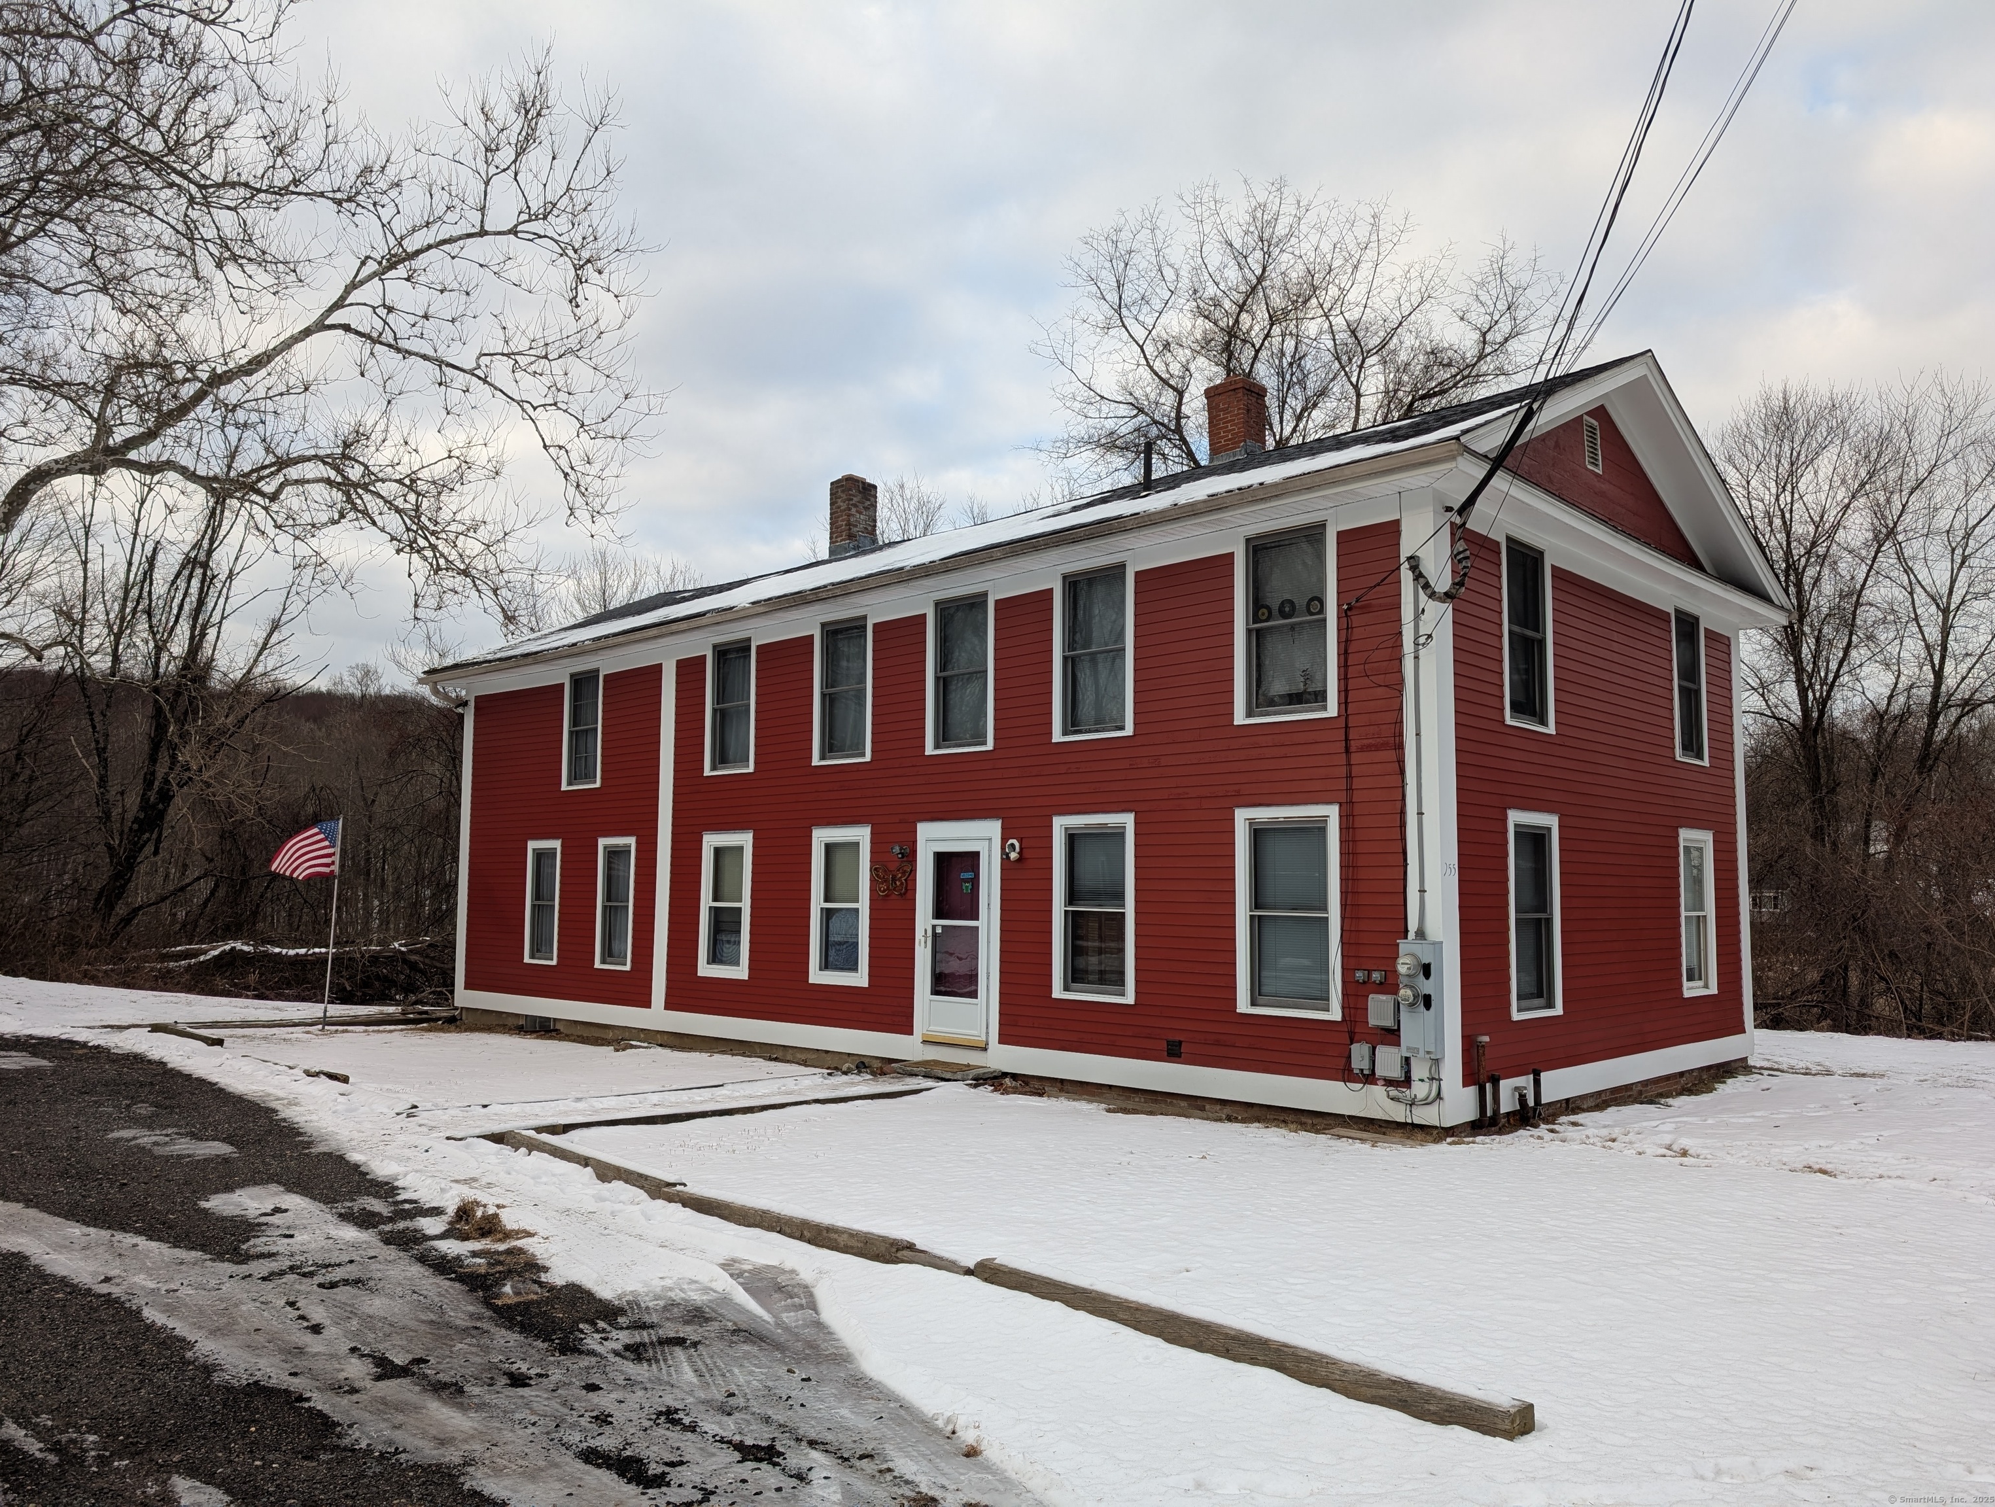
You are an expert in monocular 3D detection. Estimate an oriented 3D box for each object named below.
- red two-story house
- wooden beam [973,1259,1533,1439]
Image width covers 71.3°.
[{"bbox_3d":[0.111,0.084,19.189,17.383,7.620,8.633,-5,-8,44],"label":"red two-story house"},{"bbox_3d":[0.867,2.354,5.688,2.697,0.140,0.160,-5,-8,44],"label":"wooden beam"}]

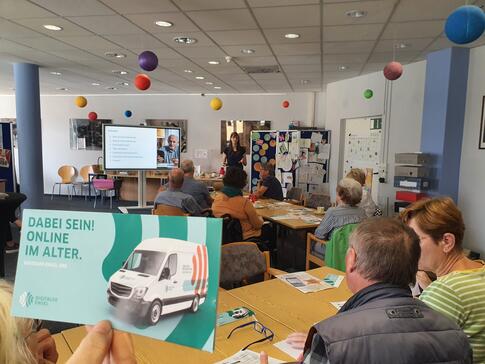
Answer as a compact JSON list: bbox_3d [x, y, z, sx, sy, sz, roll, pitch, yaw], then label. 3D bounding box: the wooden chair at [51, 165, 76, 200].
[{"bbox_3d":[-4.431,0.020,9.044,0.500,0.800,0.500,0,6,-13],"label":"wooden chair"}]

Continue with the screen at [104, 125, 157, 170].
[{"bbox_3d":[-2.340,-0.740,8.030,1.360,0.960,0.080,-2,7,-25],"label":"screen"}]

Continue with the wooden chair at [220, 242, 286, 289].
[{"bbox_3d":[0.088,0.846,2.129,0.570,0.830,0.570,-3,7,-35],"label":"wooden chair"}]

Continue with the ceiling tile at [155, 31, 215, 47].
[{"bbox_3d":[-0.655,-1.672,4.290,0.620,0.030,0.610,2,6,12],"label":"ceiling tile"}]

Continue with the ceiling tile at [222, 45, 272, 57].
[{"bbox_3d":[0.075,-1.684,4.670,0.615,0.030,0.600,3,6,12],"label":"ceiling tile"}]

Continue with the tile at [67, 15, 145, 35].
[{"bbox_3d":[-1.378,-1.624,3.779,0.615,0.030,0.600,3,6,12],"label":"tile"}]

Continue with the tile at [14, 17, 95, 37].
[{"bbox_3d":[-1.979,-1.651,3.908,0.615,0.030,0.600,3,6,12],"label":"tile"}]

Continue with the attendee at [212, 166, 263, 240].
[{"bbox_3d":[-0.048,0.443,3.932,0.550,1.220,0.760,3,6,20],"label":"attendee"}]

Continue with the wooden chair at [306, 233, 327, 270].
[{"bbox_3d":[0.966,0.741,3.270,0.570,0.830,0.570,-2,7,-25],"label":"wooden chair"}]

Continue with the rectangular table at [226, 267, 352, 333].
[{"bbox_3d":[0.417,0.937,1.754,0.700,0.740,0.760,-3,7,-35],"label":"rectangular table"}]

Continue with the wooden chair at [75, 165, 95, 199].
[{"bbox_3d":[-3.952,0.017,9.270,0.500,0.810,0.520,0,6,-13],"label":"wooden chair"}]

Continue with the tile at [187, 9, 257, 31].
[{"bbox_3d":[-0.176,-1.569,3.521,0.615,0.030,0.600,3,6,12],"label":"tile"}]

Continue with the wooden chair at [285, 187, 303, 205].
[{"bbox_3d":[0.562,0.498,5.501,0.550,0.810,0.560,-2,7,-30],"label":"wooden chair"}]

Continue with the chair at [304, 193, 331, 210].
[{"bbox_3d":[0.745,0.595,4.597,0.570,0.830,0.570,-3,7,-33],"label":"chair"}]

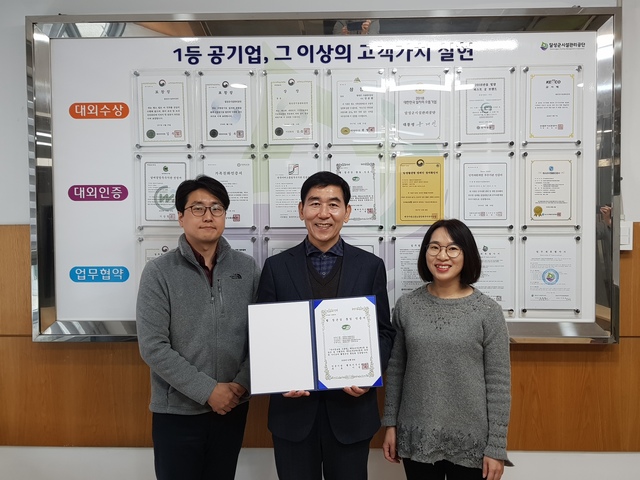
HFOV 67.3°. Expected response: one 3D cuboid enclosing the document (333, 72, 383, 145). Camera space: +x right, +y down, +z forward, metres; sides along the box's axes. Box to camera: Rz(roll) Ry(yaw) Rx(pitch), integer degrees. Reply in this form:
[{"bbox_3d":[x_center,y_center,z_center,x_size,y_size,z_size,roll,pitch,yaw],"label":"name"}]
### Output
[{"bbox_3d":[0.155,-0.551,2.038,0.210,0.297,0.010,0,1,2],"label":"document"}]

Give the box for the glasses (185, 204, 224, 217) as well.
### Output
[{"bbox_3d":[-0.430,-0.106,1.797,0.138,0.045,0.142,-1,2,-24],"label":"glasses"}]

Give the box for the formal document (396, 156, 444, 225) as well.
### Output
[{"bbox_3d":[0.425,-0.206,2.037,0.210,0.297,0.010,0,1,2],"label":"formal document"}]

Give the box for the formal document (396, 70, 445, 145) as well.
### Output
[{"bbox_3d":[0.425,-0.554,2.030,0.210,0.297,0.010,0,1,2],"label":"formal document"}]

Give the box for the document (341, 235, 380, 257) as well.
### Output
[{"bbox_3d":[0.155,0.146,2.052,0.210,0.297,0.010,0,1,2],"label":"document"}]

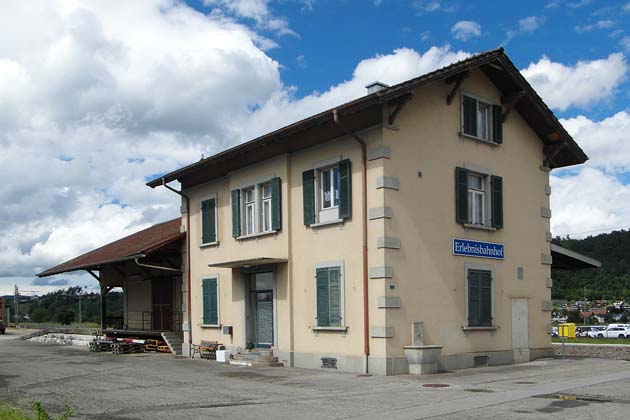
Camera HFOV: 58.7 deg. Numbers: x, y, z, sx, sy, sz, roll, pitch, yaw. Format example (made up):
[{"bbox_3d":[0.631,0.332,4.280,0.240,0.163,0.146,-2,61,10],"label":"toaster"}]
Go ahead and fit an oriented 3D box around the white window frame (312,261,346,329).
[{"bbox_3d":[0.483,2.732,17.877,0.150,2.136,1.534,8,-13,-37],"label":"white window frame"}]

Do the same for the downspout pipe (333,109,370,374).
[{"bbox_3d":[1.018,0.893,16.123,1.300,7.520,0.140,9,-14,-39],"label":"downspout pipe"}]

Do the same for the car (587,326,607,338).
[{"bbox_3d":[37.478,15.969,73.000,4.300,1.480,1.780,4,-11,-21],"label":"car"}]

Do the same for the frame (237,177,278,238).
[{"bbox_3d":[-2.222,-0.012,21.607,0.150,2.036,2.818,8,-13,-37],"label":"frame"}]

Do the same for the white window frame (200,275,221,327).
[{"bbox_3d":[-4.279,3.749,23.075,0.150,2.135,1.693,8,-13,-37],"label":"white window frame"}]

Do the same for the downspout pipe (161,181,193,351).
[{"bbox_3d":[-5.815,2.429,24.186,1.250,7.450,0.140,9,-14,-39],"label":"downspout pipe"}]

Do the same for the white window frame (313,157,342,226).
[{"bbox_3d":[0.454,-0.586,18.533,0.150,2.085,1.584,8,-13,-37],"label":"white window frame"}]

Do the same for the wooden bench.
[{"bbox_3d":[-4.165,5.490,21.982,0.620,0.800,1.350,9,-14,-39],"label":"wooden bench"}]

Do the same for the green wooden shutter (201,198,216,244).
[{"bbox_3d":[-4.566,0.506,23.964,0.080,1.898,1.262,8,-13,-37],"label":"green wooden shutter"}]

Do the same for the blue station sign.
[{"bbox_3d":[5.616,1.346,18.939,2.973,0.537,0.060,9,-14,-39],"label":"blue station sign"}]

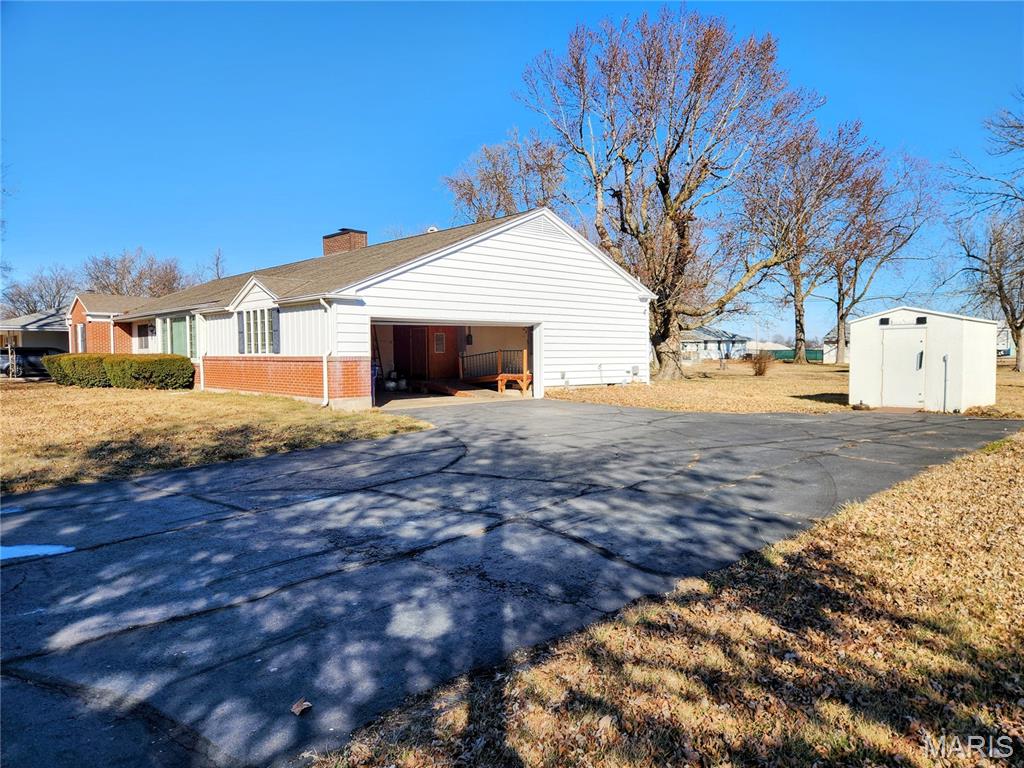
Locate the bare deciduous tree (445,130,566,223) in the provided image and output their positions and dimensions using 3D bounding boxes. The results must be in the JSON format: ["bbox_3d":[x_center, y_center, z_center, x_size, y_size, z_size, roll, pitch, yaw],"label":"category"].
[{"bbox_3d":[-0.256,-9.242,47.377,9.200,16.556,9.000,0,3,0],"label":"bare deciduous tree"}]

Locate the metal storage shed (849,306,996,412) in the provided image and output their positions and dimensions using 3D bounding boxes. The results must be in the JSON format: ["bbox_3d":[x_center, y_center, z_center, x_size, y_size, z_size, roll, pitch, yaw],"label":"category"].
[{"bbox_3d":[10.150,-0.652,16.765,3.085,2.342,2.408,-3,4,-43],"label":"metal storage shed"}]

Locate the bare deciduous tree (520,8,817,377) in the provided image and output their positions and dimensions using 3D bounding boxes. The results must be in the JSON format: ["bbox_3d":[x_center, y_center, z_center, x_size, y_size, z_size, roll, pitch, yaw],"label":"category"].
[{"bbox_3d":[6.676,-8.069,29.156,12.600,15.666,12.000,0,3,13],"label":"bare deciduous tree"}]

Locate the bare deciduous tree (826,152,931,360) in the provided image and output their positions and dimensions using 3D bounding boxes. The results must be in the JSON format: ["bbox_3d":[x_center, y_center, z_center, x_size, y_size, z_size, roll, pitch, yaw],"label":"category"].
[{"bbox_3d":[32.382,-11.226,61.426,10.500,18.718,10.000,1,3,28],"label":"bare deciduous tree"}]

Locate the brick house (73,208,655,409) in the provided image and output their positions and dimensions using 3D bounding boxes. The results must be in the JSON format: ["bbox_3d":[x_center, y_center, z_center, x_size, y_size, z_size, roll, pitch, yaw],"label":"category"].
[{"bbox_3d":[-9.393,-3.105,28.910,12.041,6.137,28.975,-3,4,-43],"label":"brick house"}]

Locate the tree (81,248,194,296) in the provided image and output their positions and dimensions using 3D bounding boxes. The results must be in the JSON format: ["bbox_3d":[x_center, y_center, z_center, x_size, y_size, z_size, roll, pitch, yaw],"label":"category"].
[{"bbox_3d":[-37.088,-7.558,68.273,11.500,11.980,11.000,-2,3,-29],"label":"tree"}]

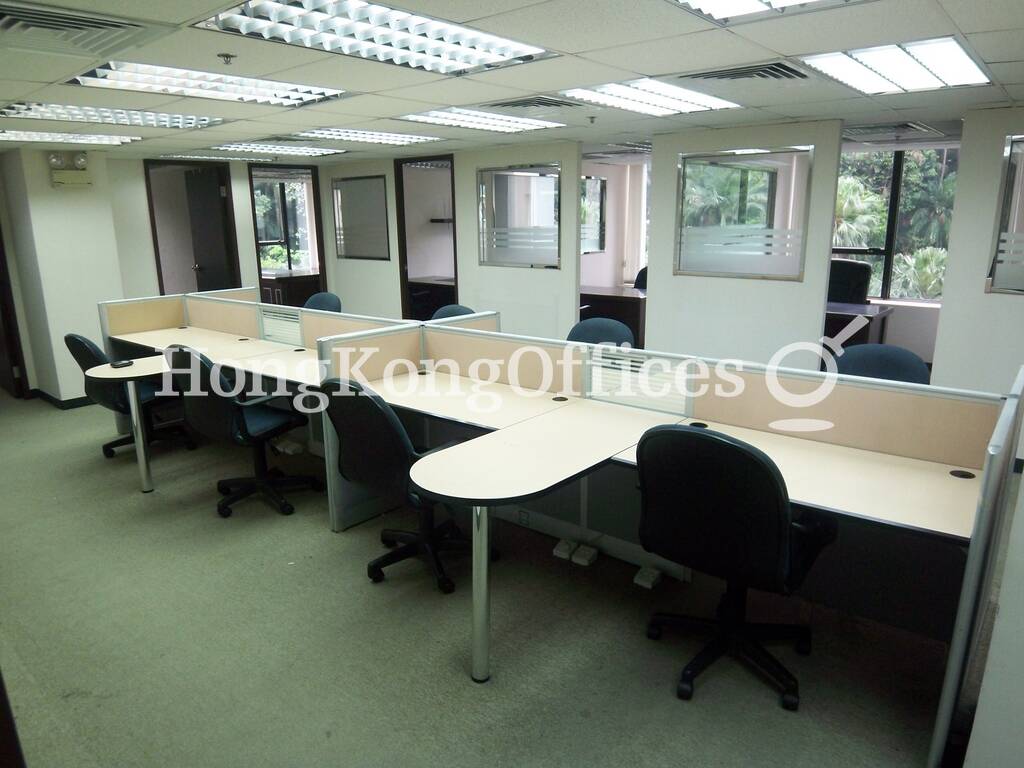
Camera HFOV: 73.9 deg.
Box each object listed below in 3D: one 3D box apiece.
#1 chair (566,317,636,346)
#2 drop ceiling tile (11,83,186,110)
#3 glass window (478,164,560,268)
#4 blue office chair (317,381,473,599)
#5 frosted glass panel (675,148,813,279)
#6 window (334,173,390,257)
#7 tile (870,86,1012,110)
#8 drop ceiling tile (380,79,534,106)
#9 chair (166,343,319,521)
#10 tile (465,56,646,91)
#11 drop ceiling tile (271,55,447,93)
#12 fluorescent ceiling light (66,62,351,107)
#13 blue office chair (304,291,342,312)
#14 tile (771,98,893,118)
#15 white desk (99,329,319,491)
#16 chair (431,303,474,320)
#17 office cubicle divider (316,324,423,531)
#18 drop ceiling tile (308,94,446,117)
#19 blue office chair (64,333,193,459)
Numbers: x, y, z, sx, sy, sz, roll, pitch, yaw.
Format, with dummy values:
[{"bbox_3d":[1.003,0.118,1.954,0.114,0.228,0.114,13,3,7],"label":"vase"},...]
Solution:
[{"bbox_3d":[0.370,0.103,4.185,0.590,0.950,0.650,10,18,38],"label":"chair"},{"bbox_3d":[-1.959,-1.369,3.244,0.600,0.025,0.600,11,18,39],"label":"drop ceiling tile"},{"bbox_3d":[0.056,-1.527,6.267,0.984,0.897,0.060,11,18,39],"label":"glass window"},{"bbox_3d":[-0.445,0.387,3.077,0.590,0.950,0.660,11,18,41],"label":"blue office chair"},{"bbox_3d":[1.651,-1.220,4.924,0.980,0.904,0.070,11,18,39],"label":"frosted glass panel"},{"bbox_3d":[-1.713,-1.870,7.713,0.954,0.909,0.060,11,18,39],"label":"window"},{"bbox_3d":[2.256,-1.515,3.587,0.600,0.025,0.600,11,18,39],"label":"tile"},{"bbox_3d":[-0.275,-1.446,3.361,0.600,0.025,0.600,11,18,39],"label":"drop ceiling tile"},{"bbox_3d":[-1.489,0.207,3.881,0.590,0.950,0.660,10,18,38],"label":"chair"},{"bbox_3d":[0.188,-1.366,3.023,0.600,0.018,0.600,11,18,39],"label":"tile"},{"bbox_3d":[-0.665,-1.325,2.915,0.600,0.025,0.600,11,18,39],"label":"drop ceiling tile"},{"bbox_3d":[-1.333,-1.390,3.104,0.600,0.090,1.200,11,18,39],"label":"fluorescent ceiling light"},{"bbox_3d":[-1.874,-0.317,6.017,0.600,0.950,0.640,11,18,39],"label":"blue office chair"},{"bbox_3d":[1.808,-1.611,3.951,0.600,0.025,0.600,11,18,39],"label":"tile"},{"bbox_3d":[-1.961,0.202,4.353,2.729,0.750,1.177,10,18,38],"label":"white desk"},{"bbox_3d":[-0.628,-0.086,4.998,0.600,0.950,0.640,11,18,39],"label":"chair"},{"bbox_3d":[-0.709,0.217,3.674,0.050,1.000,0.650,10,18,38],"label":"office cubicle divider"},{"bbox_3d":[-0.745,-1.540,3.787,0.600,0.018,0.600,11,18,39],"label":"drop ceiling tile"},{"bbox_3d":[-2.586,0.044,4.720,0.650,0.900,0.590,-13,18,-41],"label":"blue office chair"}]

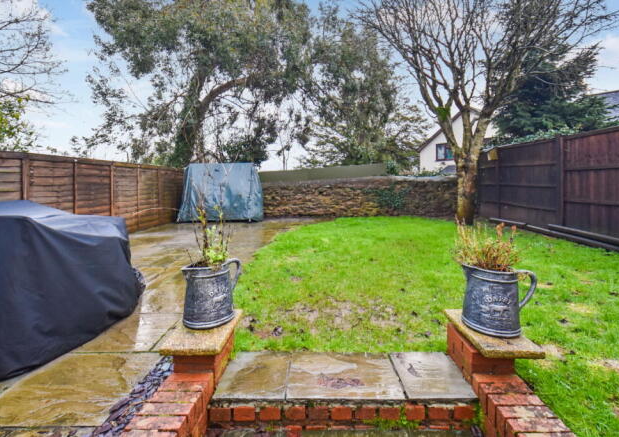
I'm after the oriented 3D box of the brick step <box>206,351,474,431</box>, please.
[{"bbox_3d":[0.173,0.929,1.493,1.276,0.155,0.350,0,7,0],"label":"brick step"}]

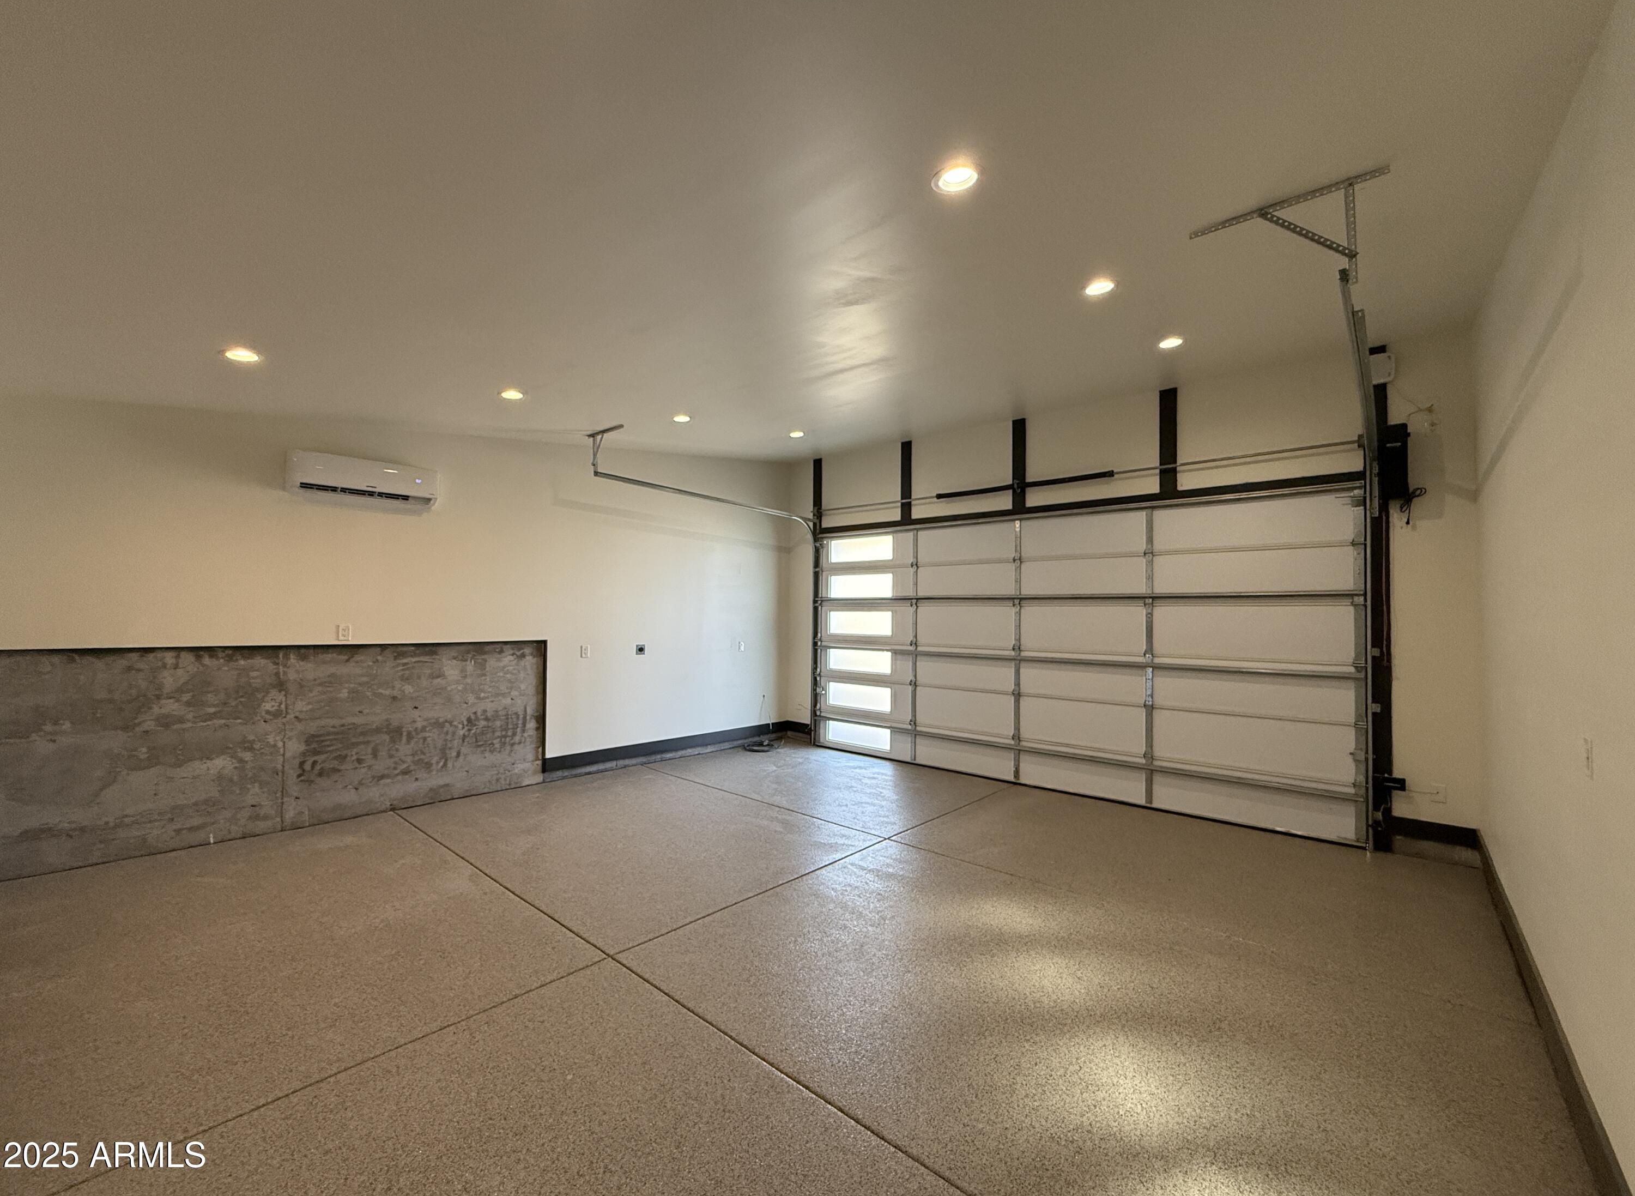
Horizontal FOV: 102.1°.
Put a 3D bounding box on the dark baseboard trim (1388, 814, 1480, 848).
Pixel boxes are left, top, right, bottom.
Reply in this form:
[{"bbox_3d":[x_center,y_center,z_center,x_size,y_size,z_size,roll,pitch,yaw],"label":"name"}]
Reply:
[{"bbox_3d":[4.360,1.668,4.685,0.448,0.140,0.025,0,-2,41],"label":"dark baseboard trim"}]

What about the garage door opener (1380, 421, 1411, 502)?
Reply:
[{"bbox_3d":[4.191,-0.975,4.830,0.180,0.505,0.190,0,-2,41],"label":"garage door opener"}]

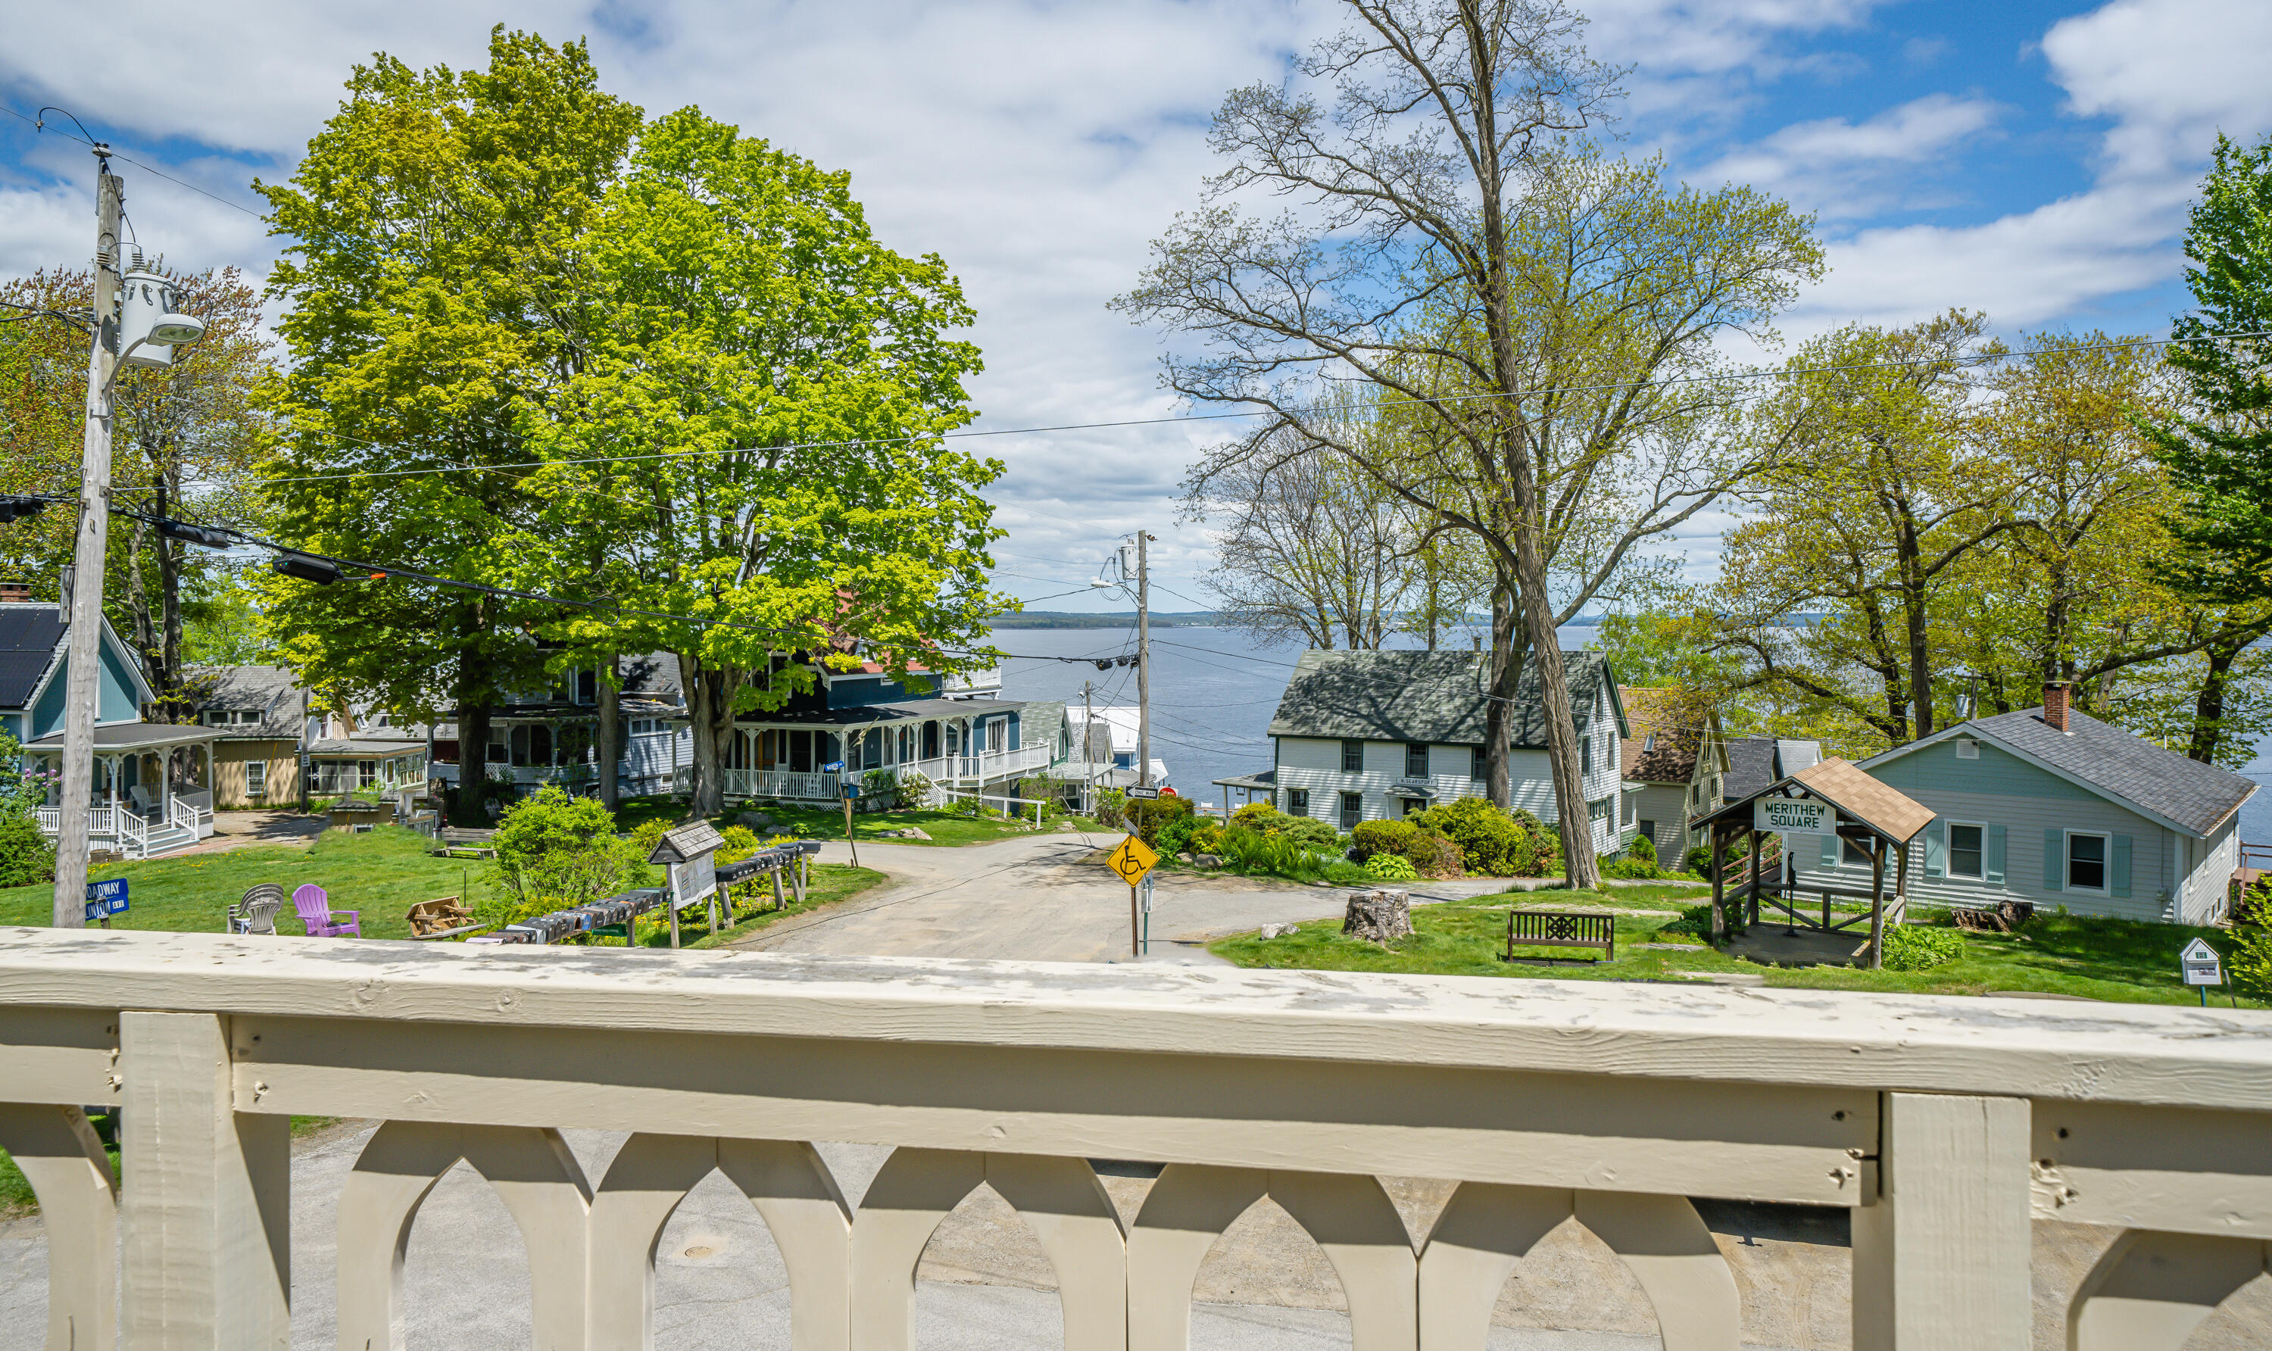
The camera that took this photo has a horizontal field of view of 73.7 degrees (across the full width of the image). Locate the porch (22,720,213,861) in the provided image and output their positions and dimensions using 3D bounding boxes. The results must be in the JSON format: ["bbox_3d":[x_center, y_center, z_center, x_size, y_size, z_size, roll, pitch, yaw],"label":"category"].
[{"bbox_3d":[-26.800,3.017,40.530,2.900,3.050,4.900,0,2,-2],"label":"porch"}]

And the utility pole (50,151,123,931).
[{"bbox_3d":[-10.064,-0.106,14.505,0.280,9.800,0.280,3,2,0],"label":"utility pole"}]

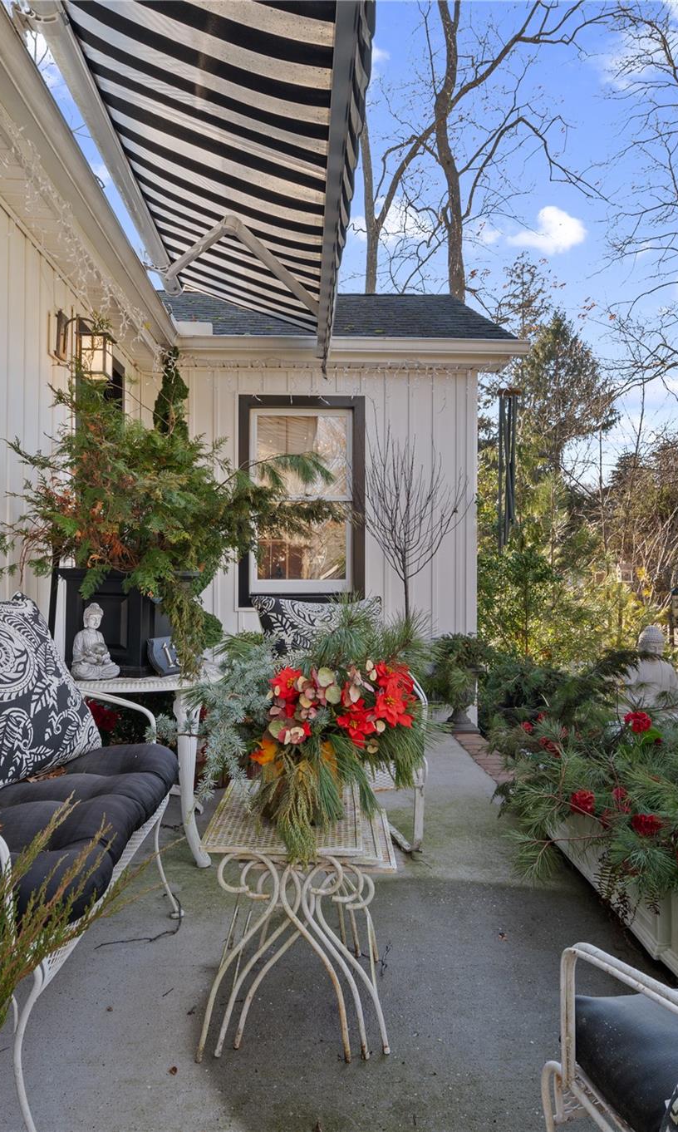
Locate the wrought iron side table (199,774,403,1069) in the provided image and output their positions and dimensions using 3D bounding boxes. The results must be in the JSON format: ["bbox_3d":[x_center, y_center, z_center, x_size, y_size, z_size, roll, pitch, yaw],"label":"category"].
[{"bbox_3d":[-0.095,0.925,1.945,0.470,0.490,0.560,0,0,-1],"label":"wrought iron side table"}]

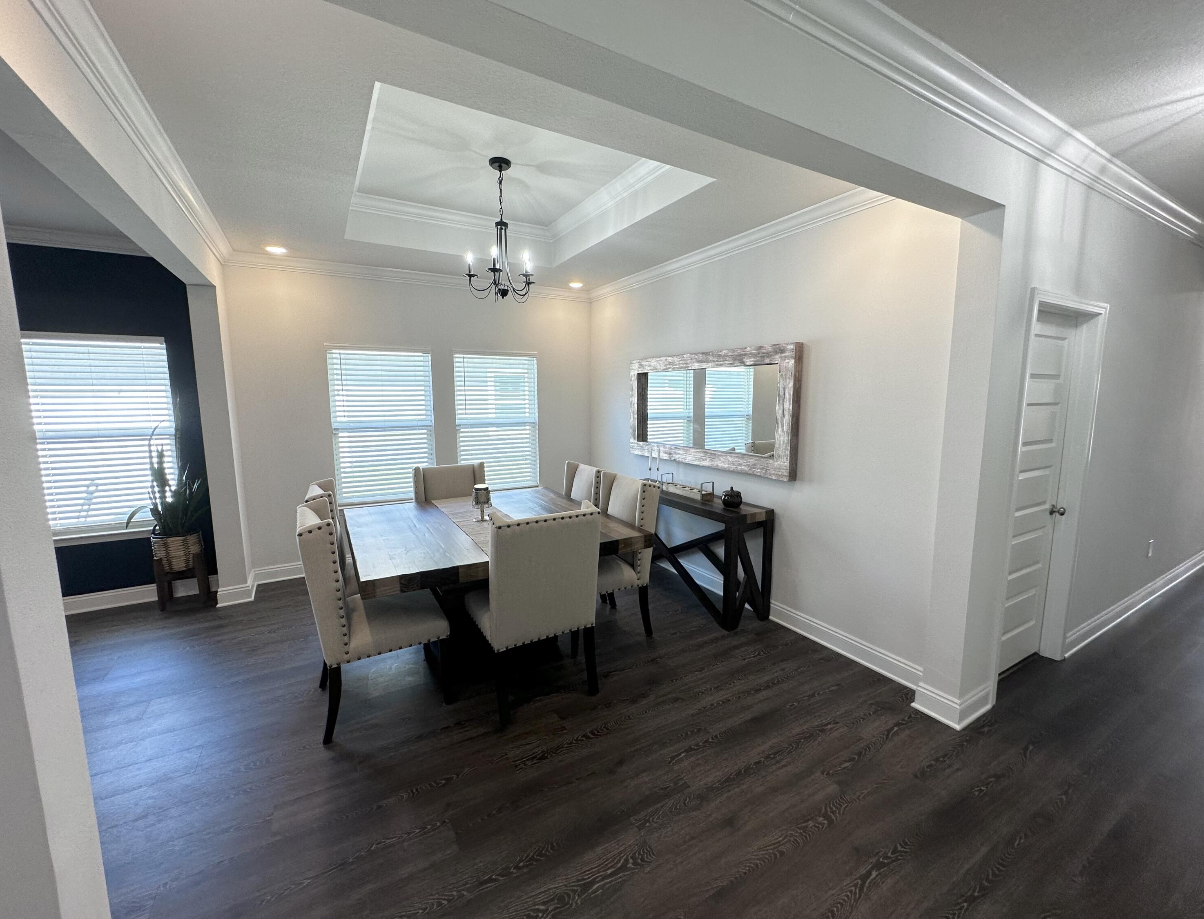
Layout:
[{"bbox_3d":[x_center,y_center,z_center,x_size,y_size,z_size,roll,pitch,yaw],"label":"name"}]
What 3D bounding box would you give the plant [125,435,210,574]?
[{"bbox_3d":[-3.272,0.315,3.765,0.490,1.085,0.440,-4,9,-29],"label":"plant"}]

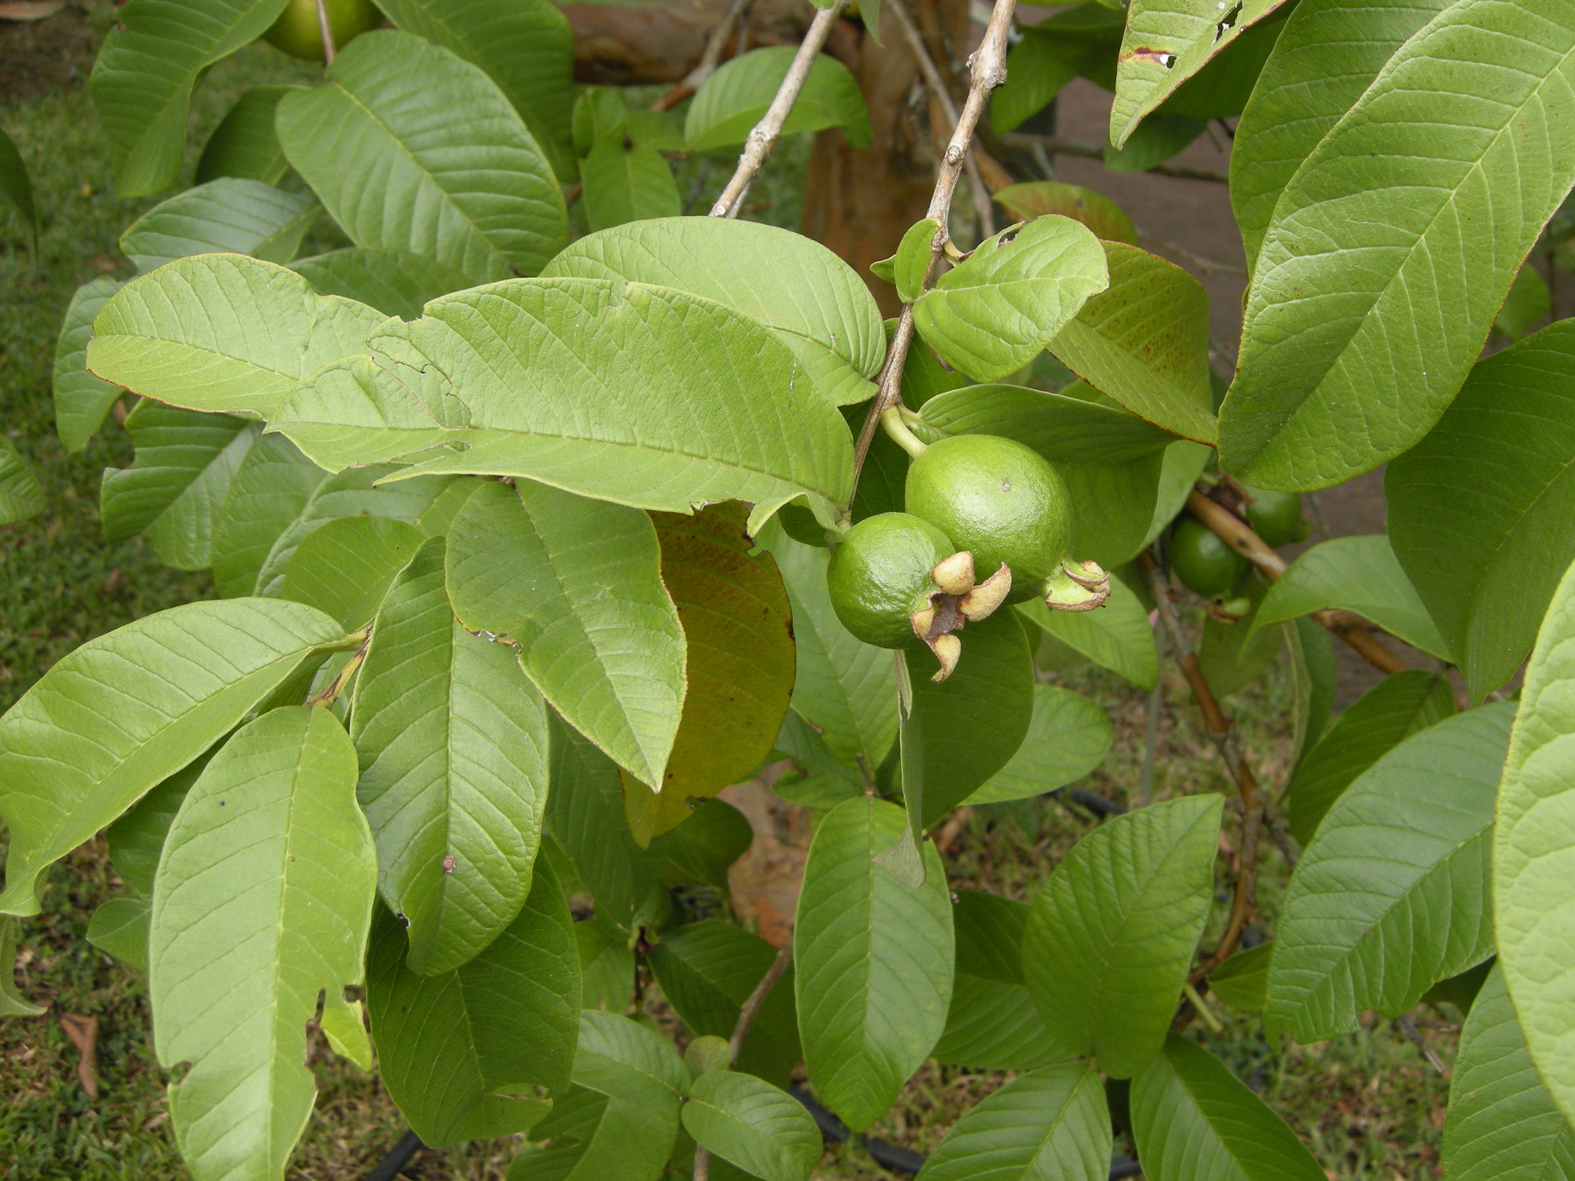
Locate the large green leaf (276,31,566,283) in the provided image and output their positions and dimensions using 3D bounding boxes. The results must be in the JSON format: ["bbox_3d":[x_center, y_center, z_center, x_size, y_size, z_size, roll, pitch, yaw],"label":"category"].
[{"bbox_3d":[-0.121,-0.137,0.524,0.066,0.016,0.117,-38,74,-24],"label":"large green leaf"}]

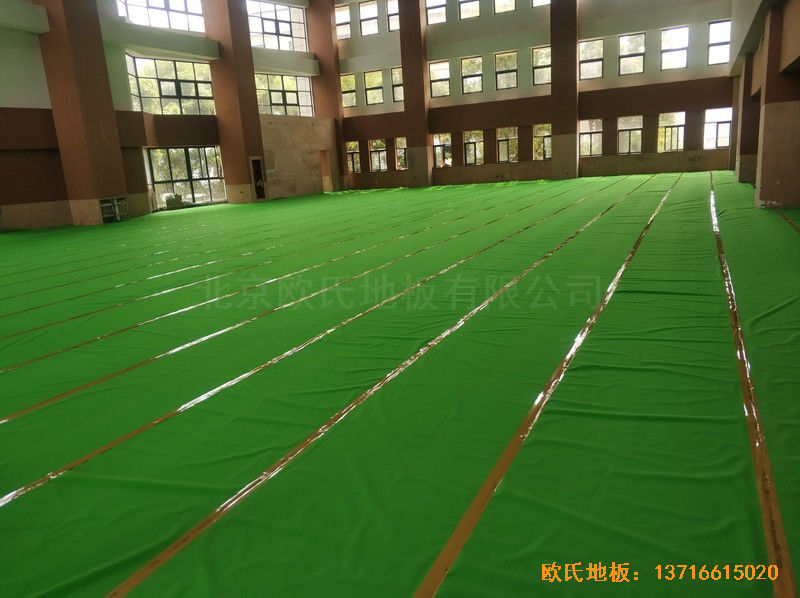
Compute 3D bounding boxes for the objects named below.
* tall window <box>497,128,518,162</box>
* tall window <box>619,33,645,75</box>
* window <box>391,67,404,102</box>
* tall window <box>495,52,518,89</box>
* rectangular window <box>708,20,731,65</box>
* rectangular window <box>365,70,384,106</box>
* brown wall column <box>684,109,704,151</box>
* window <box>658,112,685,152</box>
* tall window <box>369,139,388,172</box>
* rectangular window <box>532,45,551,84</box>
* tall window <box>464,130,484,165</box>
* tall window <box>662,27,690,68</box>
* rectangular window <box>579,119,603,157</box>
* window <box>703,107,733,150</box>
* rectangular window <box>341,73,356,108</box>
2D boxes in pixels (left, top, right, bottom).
[{"bbox_3d":[5.359,-7.588,30.846,1.029,1.672,0.140,2,14,25],"label":"tall window"},{"bbox_3d":[10.369,-10.898,27.827,1.079,1.702,0.150,2,14,25],"label":"tall window"},{"bbox_3d":[0.098,-12.556,36.480,1.131,1.852,0.150,2,14,25],"label":"window"},{"bbox_3d":[5.781,-12.364,33.776,1.170,1.852,0.150,2,14,25],"label":"tall window"},{"bbox_3d":[15.123,-12.050,29.332,1.079,1.852,0.150,2,14,25],"label":"rectangular window"},{"bbox_3d":[-1.519,-12.610,37.249,1.144,1.852,0.150,2,14,25],"label":"rectangular window"},{"bbox_3d":[14.494,-8.305,30.681,0.889,1.879,0.260,2,14,25],"label":"brown wall column"},{"bbox_3d":[12.146,-7.443,27.865,1.094,1.702,0.150,2,14,25],"label":"window"},{"bbox_3d":[-1.161,-7.875,34.217,1.049,1.733,0.150,2,14,25],"label":"tall window"},{"bbox_3d":[6.781,-10.946,29.288,1.029,1.646,0.140,2,14,25],"label":"rectangular window"},{"bbox_3d":[3.808,-7.630,31.587,1.029,1.705,0.140,2,14,25],"label":"tall window"},{"bbox_3d":[11.856,-10.759,26.875,1.062,1.666,0.140,2,14,25],"label":"tall window"},{"bbox_3d":[8.939,-7.484,29.137,1.029,1.691,0.140,2,14,25],"label":"rectangular window"},{"bbox_3d":[15.443,-8.287,30.284,1.165,1.889,0.150,2,14,25],"label":"window"},{"bbox_3d":[-2.832,-11.378,34.116,1.034,1.718,0.150,2,14,25],"label":"rectangular window"}]

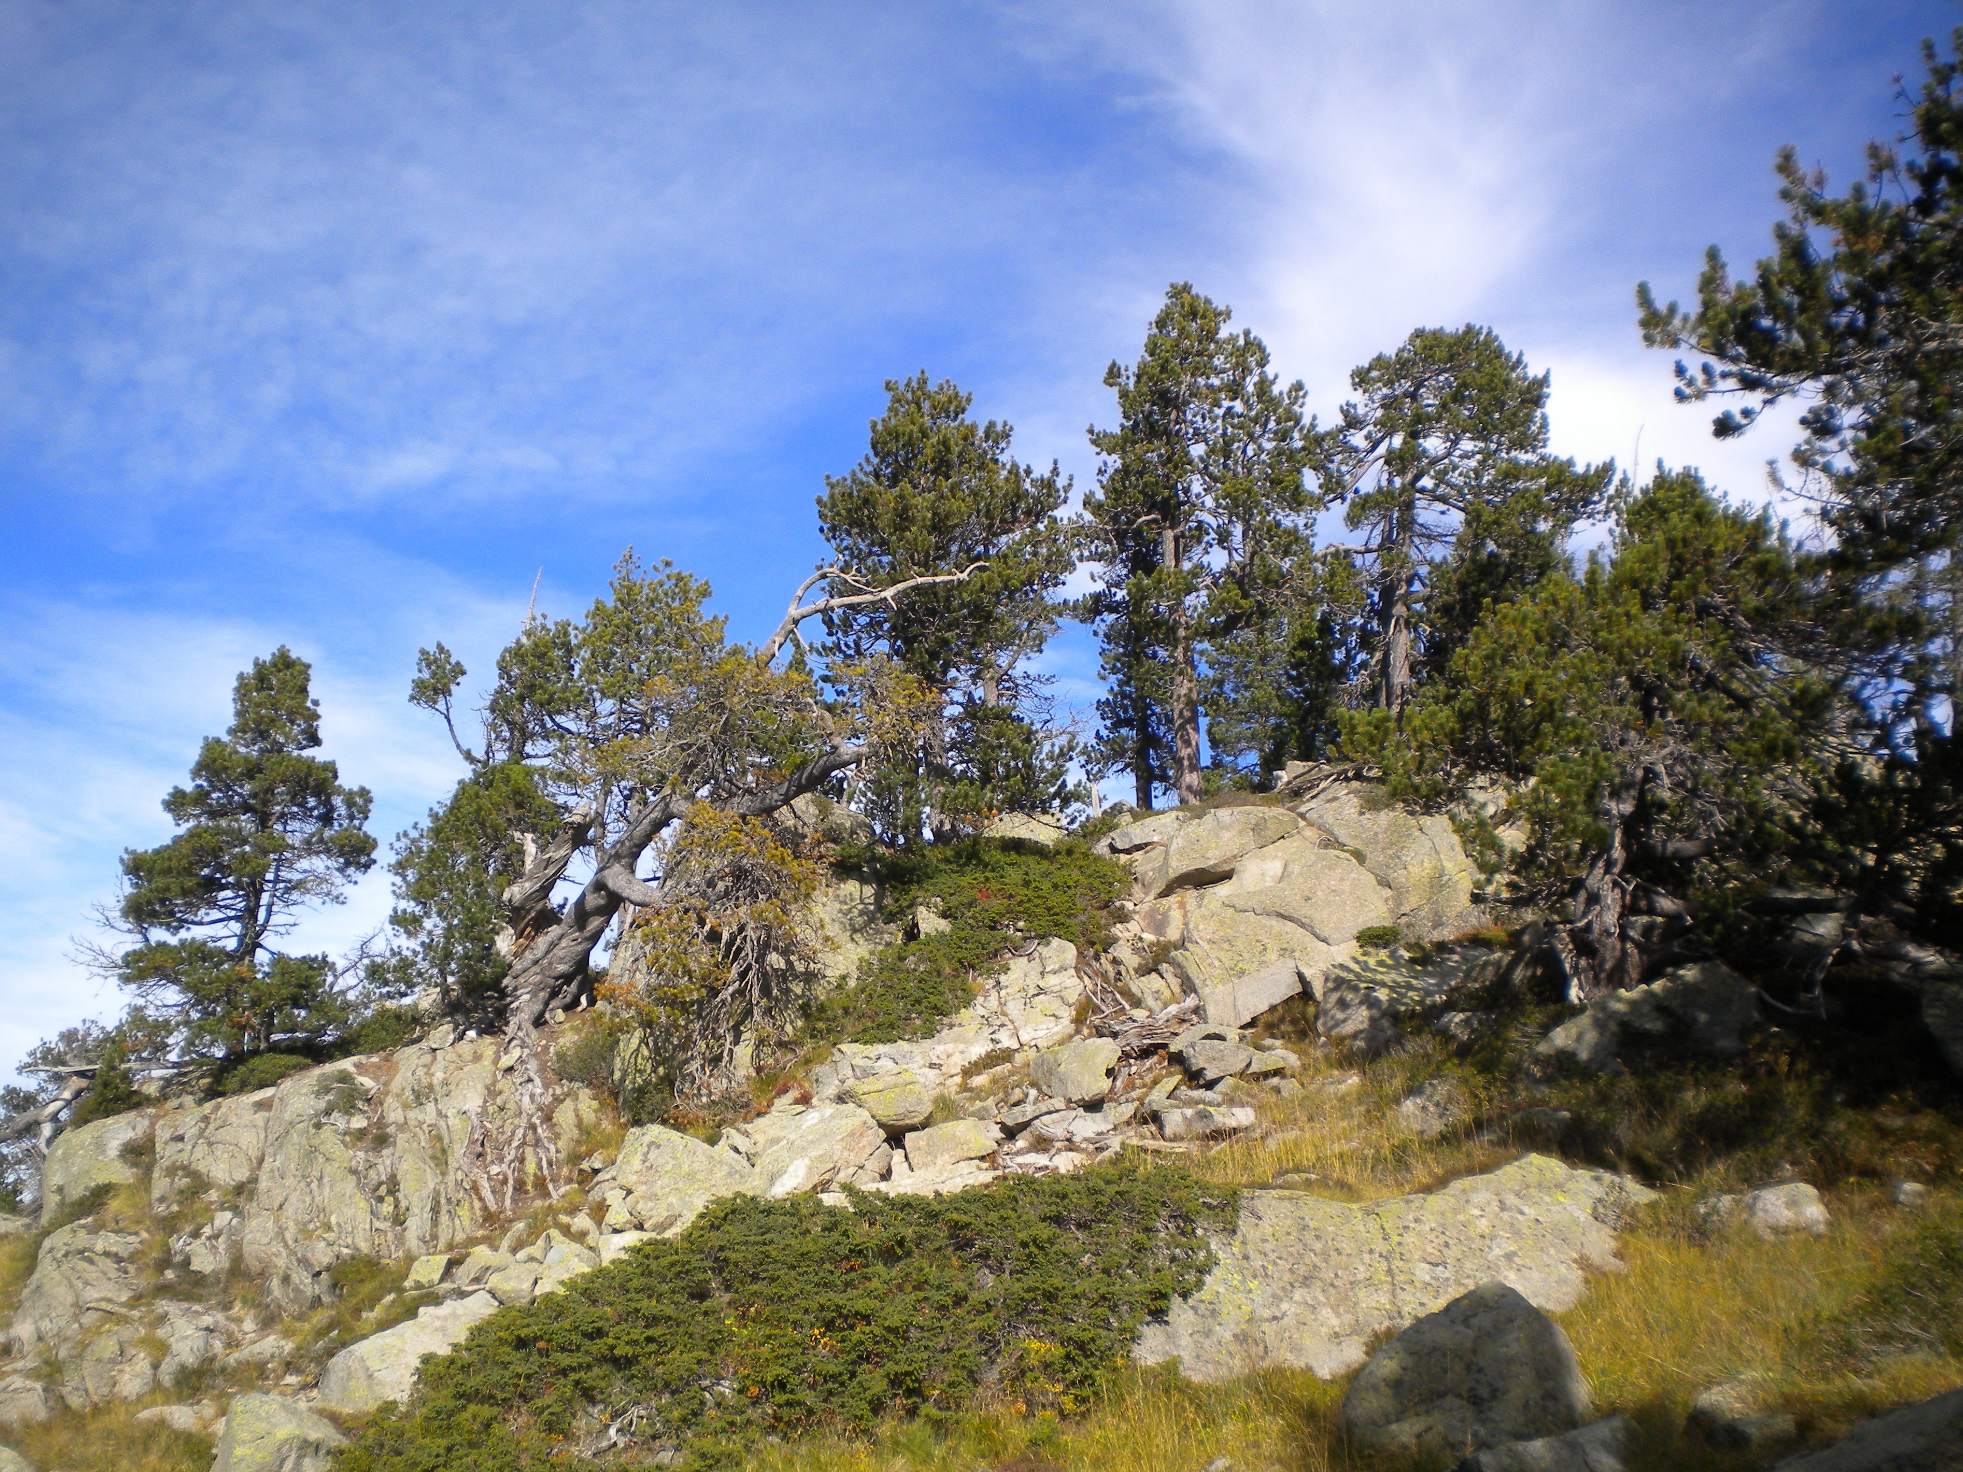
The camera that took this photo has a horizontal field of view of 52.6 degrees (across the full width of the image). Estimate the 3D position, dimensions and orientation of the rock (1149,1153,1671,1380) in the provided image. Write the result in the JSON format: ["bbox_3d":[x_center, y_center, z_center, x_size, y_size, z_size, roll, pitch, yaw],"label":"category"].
[{"bbox_3d":[1.865,2.392,9.100,2.212,0.933,1.150,2,-7,-18],"label":"rock"}]

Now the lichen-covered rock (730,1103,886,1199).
[{"bbox_3d":[-1.093,2.623,12.600,0.964,0.579,0.750,1,-7,-5],"label":"lichen-covered rock"}]

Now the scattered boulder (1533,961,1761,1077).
[{"bbox_3d":[4.179,1.767,12.500,1.378,0.729,1.000,-2,-7,18],"label":"scattered boulder"}]

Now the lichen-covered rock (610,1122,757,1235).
[{"bbox_3d":[-1.840,2.724,12.300,0.907,0.662,0.750,1,-7,-8],"label":"lichen-covered rock"}]

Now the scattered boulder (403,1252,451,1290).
[{"bbox_3d":[-3.296,3.180,11.800,0.285,0.209,0.240,2,-7,-15],"label":"scattered boulder"}]

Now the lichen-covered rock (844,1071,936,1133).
[{"bbox_3d":[-0.616,2.423,13.200,0.611,0.389,0.500,0,-7,-3],"label":"lichen-covered rock"}]

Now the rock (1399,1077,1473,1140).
[{"bbox_3d":[2.625,2.156,11.500,0.418,0.338,0.380,-2,-7,13],"label":"rock"}]

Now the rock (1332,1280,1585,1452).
[{"bbox_3d":[1.796,2.342,7.400,0.919,0.585,0.650,-2,-7,14],"label":"rock"}]

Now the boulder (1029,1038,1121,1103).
[{"bbox_3d":[0.626,2.241,13.300,0.605,0.428,0.500,0,-7,3],"label":"boulder"}]

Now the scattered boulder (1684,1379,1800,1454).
[{"bbox_3d":[2.793,2.503,7.300,0.389,0.224,0.360,-3,-7,21],"label":"scattered boulder"}]

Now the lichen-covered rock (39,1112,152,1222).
[{"bbox_3d":[-6.912,3.342,15.500,0.827,0.849,0.900,3,-8,-24],"label":"lichen-covered rock"}]

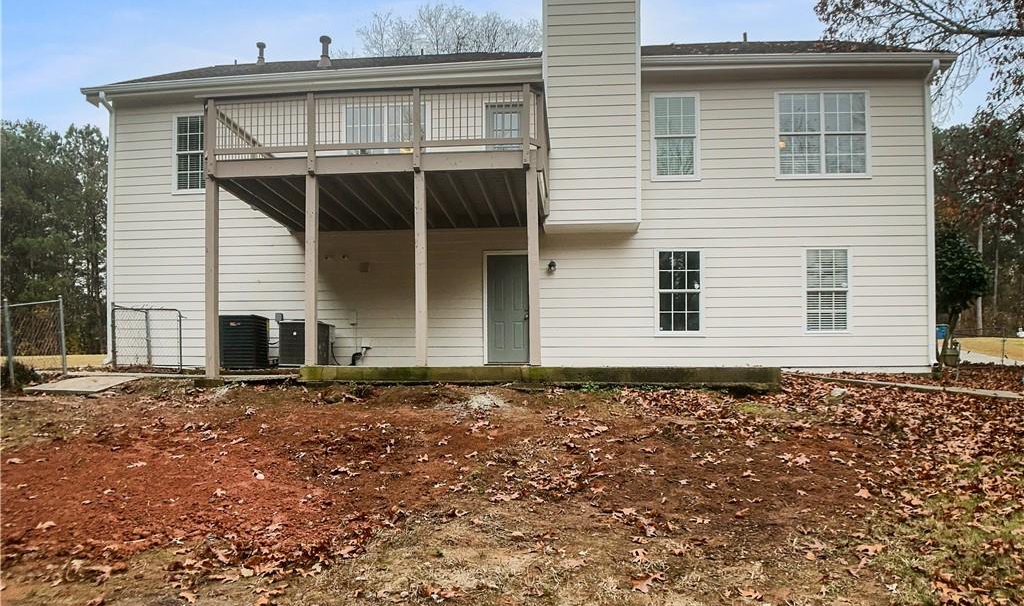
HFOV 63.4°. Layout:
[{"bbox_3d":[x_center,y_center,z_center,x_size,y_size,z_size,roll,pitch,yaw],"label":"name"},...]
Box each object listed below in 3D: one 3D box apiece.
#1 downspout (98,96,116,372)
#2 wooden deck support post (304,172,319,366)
[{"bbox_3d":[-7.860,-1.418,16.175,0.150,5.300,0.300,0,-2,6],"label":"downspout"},{"bbox_3d":[-2.990,-0.507,12.350,0.150,2.870,0.150,0,-2,6],"label":"wooden deck support post"}]

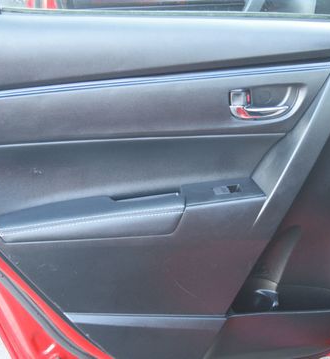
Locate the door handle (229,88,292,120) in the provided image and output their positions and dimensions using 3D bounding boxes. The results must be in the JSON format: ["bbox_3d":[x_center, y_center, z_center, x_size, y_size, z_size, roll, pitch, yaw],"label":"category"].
[{"bbox_3d":[0.148,-0.115,1.173,0.094,0.045,0.030,-6,21,-15],"label":"door handle"}]

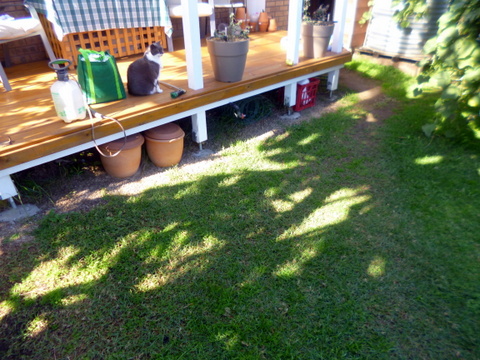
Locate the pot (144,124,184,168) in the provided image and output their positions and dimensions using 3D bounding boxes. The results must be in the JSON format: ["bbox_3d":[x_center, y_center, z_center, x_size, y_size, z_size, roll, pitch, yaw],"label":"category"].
[{"bbox_3d":[-0.671,-0.316,3.060,0.354,0.323,0.354,-1,33,1],"label":"pot"}]

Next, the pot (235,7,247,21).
[{"bbox_3d":[0.021,-2.730,5.498,0.178,0.194,0.178,-1,33,1],"label":"pot"}]

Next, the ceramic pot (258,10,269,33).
[{"bbox_3d":[0.407,-2.703,5.699,0.169,0.300,0.169,-1,33,1],"label":"ceramic pot"}]

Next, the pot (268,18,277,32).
[{"bbox_3d":[0.570,-2.654,5.720,0.138,0.189,0.138,-1,33,1],"label":"pot"}]

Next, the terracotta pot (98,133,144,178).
[{"bbox_3d":[-1.004,-0.215,2.909,0.373,0.327,0.373,-1,33,1],"label":"terracotta pot"}]

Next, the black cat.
[{"bbox_3d":[-0.848,-0.970,2.927,0.320,0.410,0.200,-9,33,-13],"label":"black cat"}]

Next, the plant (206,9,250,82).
[{"bbox_3d":[-0.098,-1.283,3.189,0.405,0.628,0.405,-1,33,1],"label":"plant"}]

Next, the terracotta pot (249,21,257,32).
[{"bbox_3d":[0.227,-2.628,5.719,0.128,0.159,0.128,-1,33,1],"label":"terracotta pot"}]

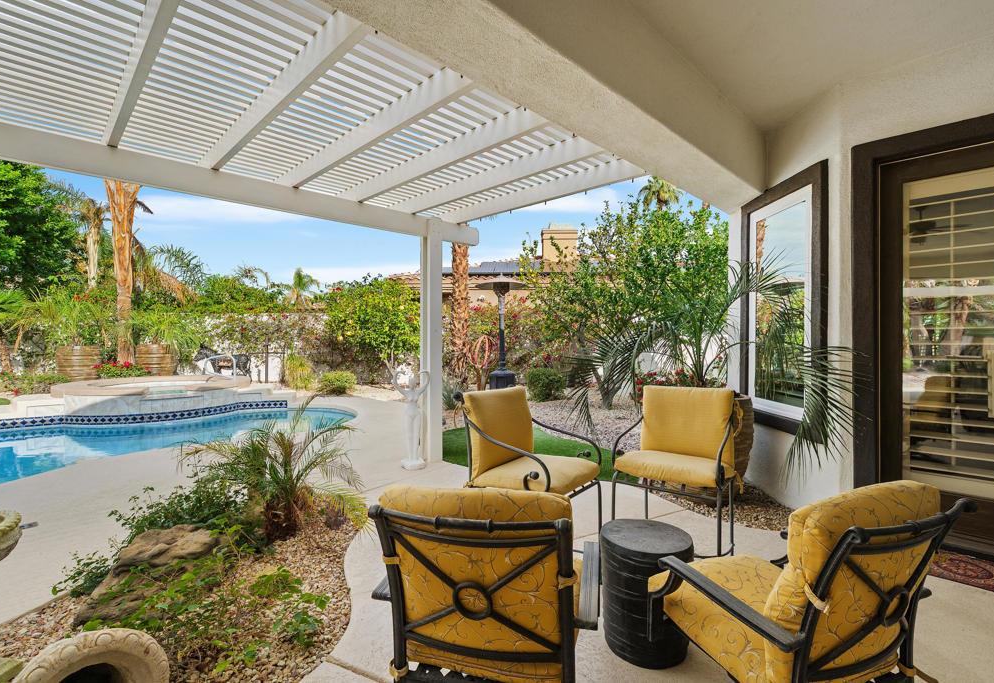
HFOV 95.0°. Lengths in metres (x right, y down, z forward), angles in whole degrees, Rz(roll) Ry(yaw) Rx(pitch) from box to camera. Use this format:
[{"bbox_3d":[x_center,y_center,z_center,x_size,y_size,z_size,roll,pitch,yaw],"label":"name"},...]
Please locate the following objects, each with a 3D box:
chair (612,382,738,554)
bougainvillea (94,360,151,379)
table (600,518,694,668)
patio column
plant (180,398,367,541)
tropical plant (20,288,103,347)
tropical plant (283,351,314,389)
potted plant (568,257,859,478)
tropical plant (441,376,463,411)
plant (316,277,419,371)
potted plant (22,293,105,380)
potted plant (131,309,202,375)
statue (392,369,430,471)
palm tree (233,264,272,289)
[{"bbox_3d":[0.950,0.745,2.396,0.540,0.970,0.560,0,0,35],"label":"chair"},{"bbox_3d":[-8.805,0.682,10.700,1.050,0.480,0.750,0,0,-39],"label":"bougainvillea"},{"bbox_3d":[0.613,1.013,1.871,0.360,0.435,0.360,0,0,0],"label":"table"},{"bbox_3d":[-0.655,0.000,4.580,0.150,2.380,0.150,0,0,-44],"label":"patio column"},{"bbox_3d":[-1.379,0.775,2.820,1.120,0.900,1.100,0,0,-26],"label":"plant"},{"bbox_3d":[-10.813,-0.621,11.300,1.500,1.500,1.400,0,0,-44],"label":"tropical plant"},{"bbox_3d":[-4.711,0.688,10.800,0.670,0.950,0.650,0,0,-24],"label":"tropical plant"},{"bbox_3d":[1.420,0.060,3.500,1.750,1.500,1.600,0,0,0],"label":"potted plant"},{"bbox_3d":[-0.830,0.880,7.950,0.520,0.650,0.520,0,0,0],"label":"tropical plant"},{"bbox_3d":[-3.040,-0.260,11.400,2.700,2.700,2.300,0,0,0],"label":"plant"},{"bbox_3d":[-10.764,-0.137,11.300,1.430,2.270,1.350,0,0,-44],"label":"potted plant"},{"bbox_3d":[-8.230,0.125,11.300,1.500,1.880,1.450,0,0,0],"label":"potted plant"},{"bbox_3d":[-0.845,0.760,4.470,0.365,0.940,0.240,0,0,-9],"label":"statue"},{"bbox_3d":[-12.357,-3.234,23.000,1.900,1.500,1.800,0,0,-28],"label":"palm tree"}]

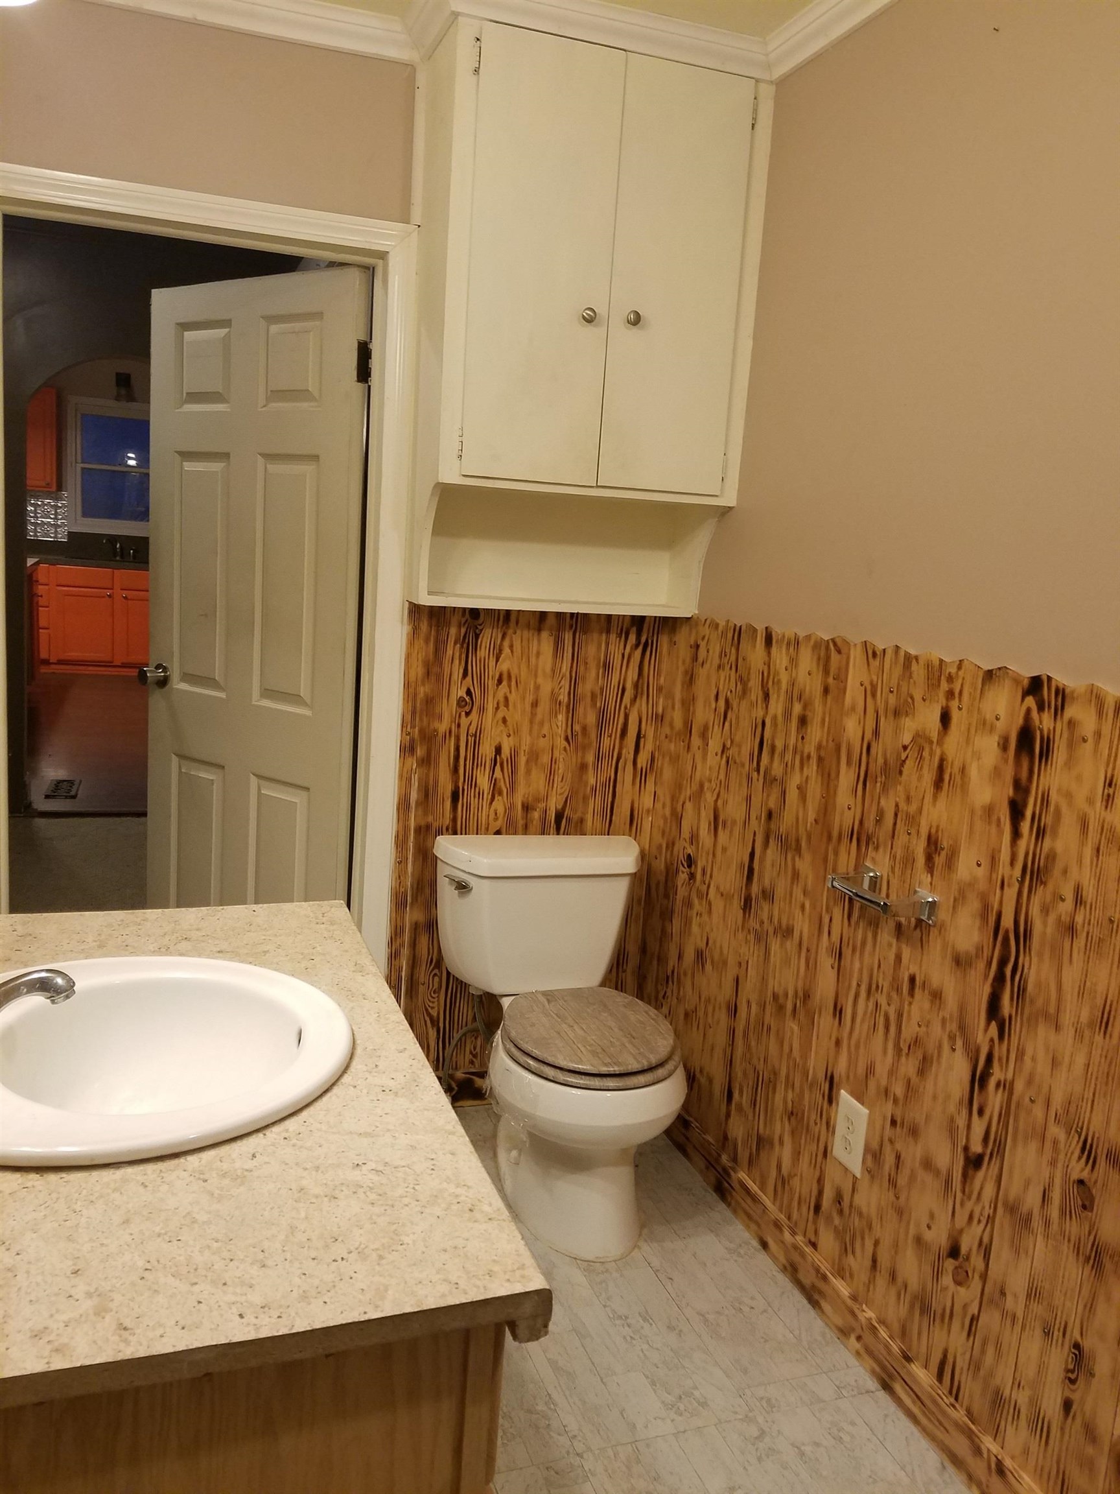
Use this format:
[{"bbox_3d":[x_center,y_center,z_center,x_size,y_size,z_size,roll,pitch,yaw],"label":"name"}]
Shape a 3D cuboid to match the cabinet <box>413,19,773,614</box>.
[{"bbox_3d":[0.049,-0.850,2.431,0.673,1.110,0.258,0,12,-20],"label":"cabinet"}]

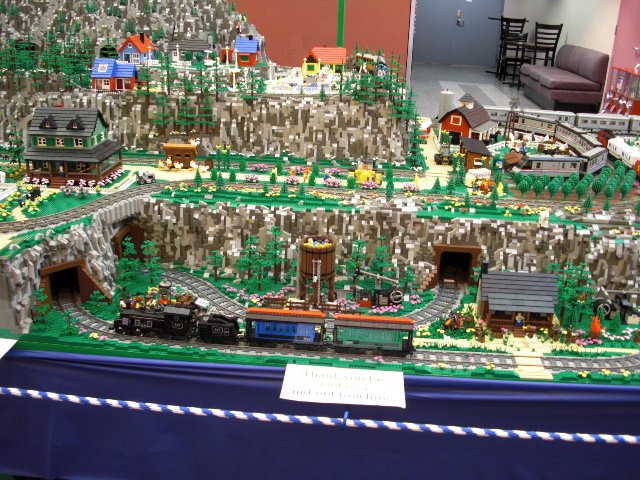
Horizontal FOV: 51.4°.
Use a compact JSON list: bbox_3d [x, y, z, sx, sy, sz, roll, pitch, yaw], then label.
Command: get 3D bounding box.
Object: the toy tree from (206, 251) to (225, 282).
[{"bbox_3d":[-0.324,0.082,2.070,0.054,0.098,0.054,3,22,3],"label":"toy tree"}]

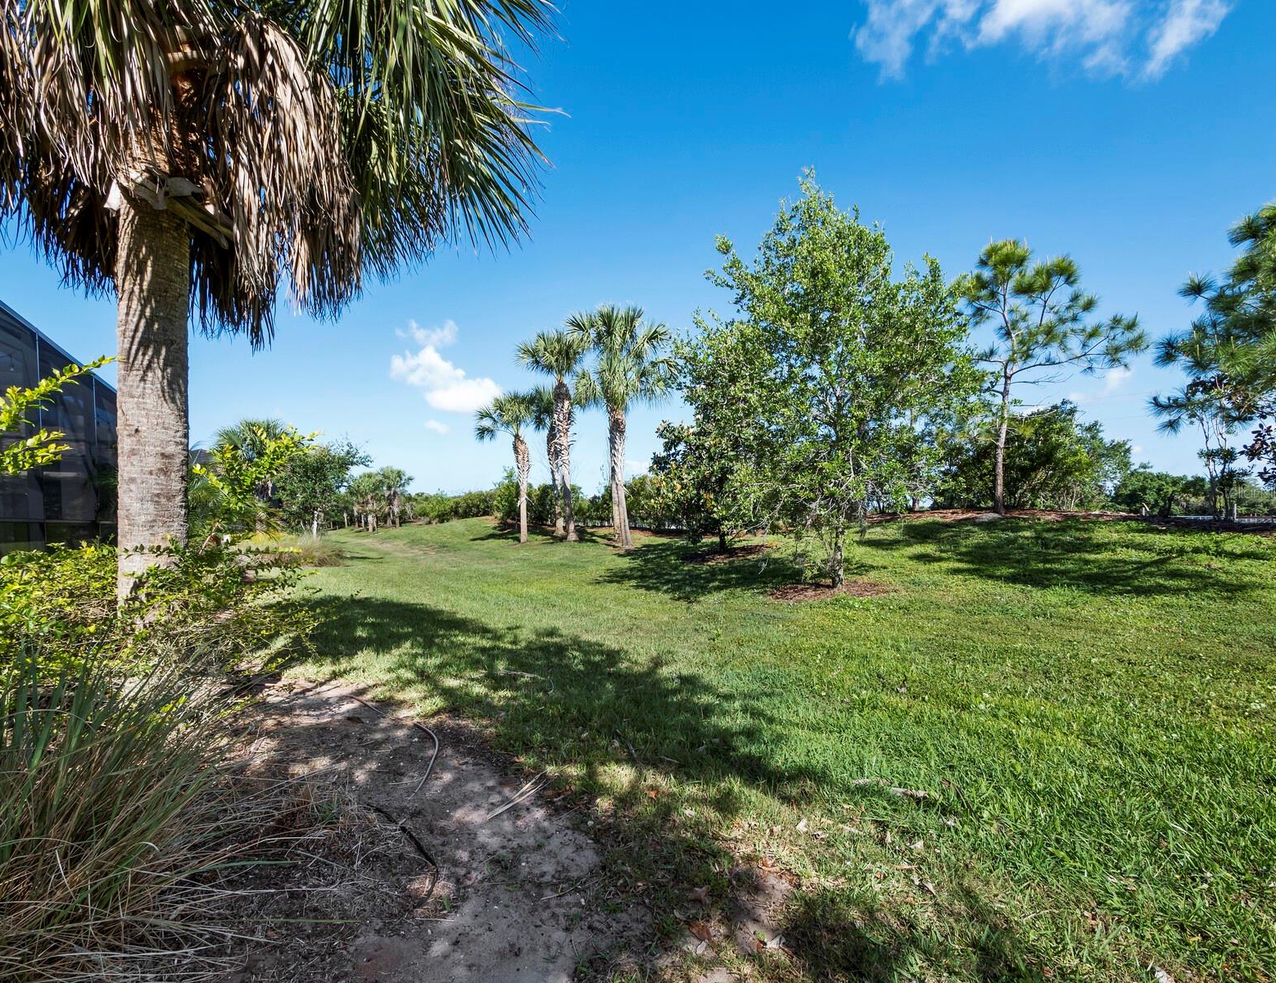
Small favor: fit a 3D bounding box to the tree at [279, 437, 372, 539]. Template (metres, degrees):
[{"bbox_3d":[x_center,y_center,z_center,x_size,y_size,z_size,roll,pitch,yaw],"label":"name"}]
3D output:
[{"bbox_3d":[-15.491,-0.176,26.000,4.530,4.870,4.390,-1,0,0],"label":"tree"}]

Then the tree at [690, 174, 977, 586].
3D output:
[{"bbox_3d":[3.467,-1.987,9.400,5.000,7.310,4.850,-1,0,0],"label":"tree"}]

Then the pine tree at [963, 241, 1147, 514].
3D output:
[{"bbox_3d":[10.860,-2.971,13.800,4.700,7.110,4.560,-1,0,0],"label":"pine tree"}]

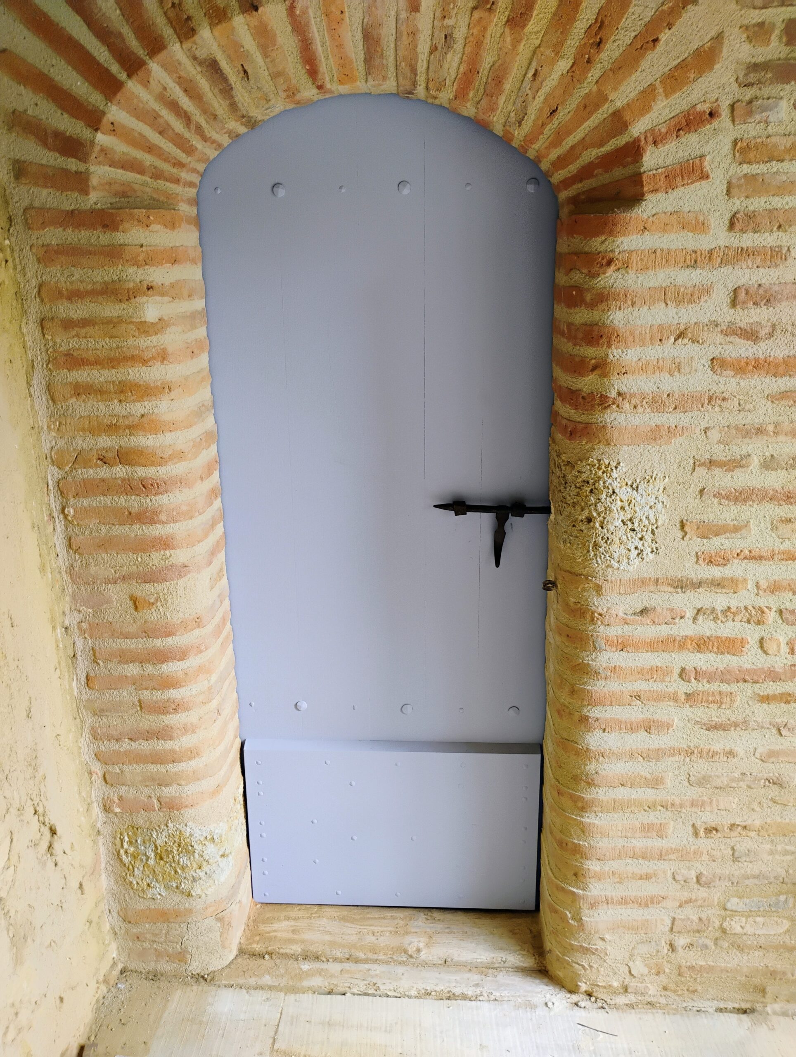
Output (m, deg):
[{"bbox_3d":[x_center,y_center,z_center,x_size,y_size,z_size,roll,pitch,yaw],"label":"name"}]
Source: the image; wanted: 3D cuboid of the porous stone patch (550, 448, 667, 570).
[{"bbox_3d":[0.432,-0.057,1.776,0.201,0.245,0.187,1,17,4],"label":"porous stone patch"}]

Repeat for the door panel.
[{"bbox_3d":[-0.029,0.054,1.972,0.760,1.911,0.075,1,17,4],"label":"door panel"}]

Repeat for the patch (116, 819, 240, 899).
[{"bbox_3d":[-0.532,0.752,2.082,0.238,0.220,0.167,1,17,4],"label":"patch"}]

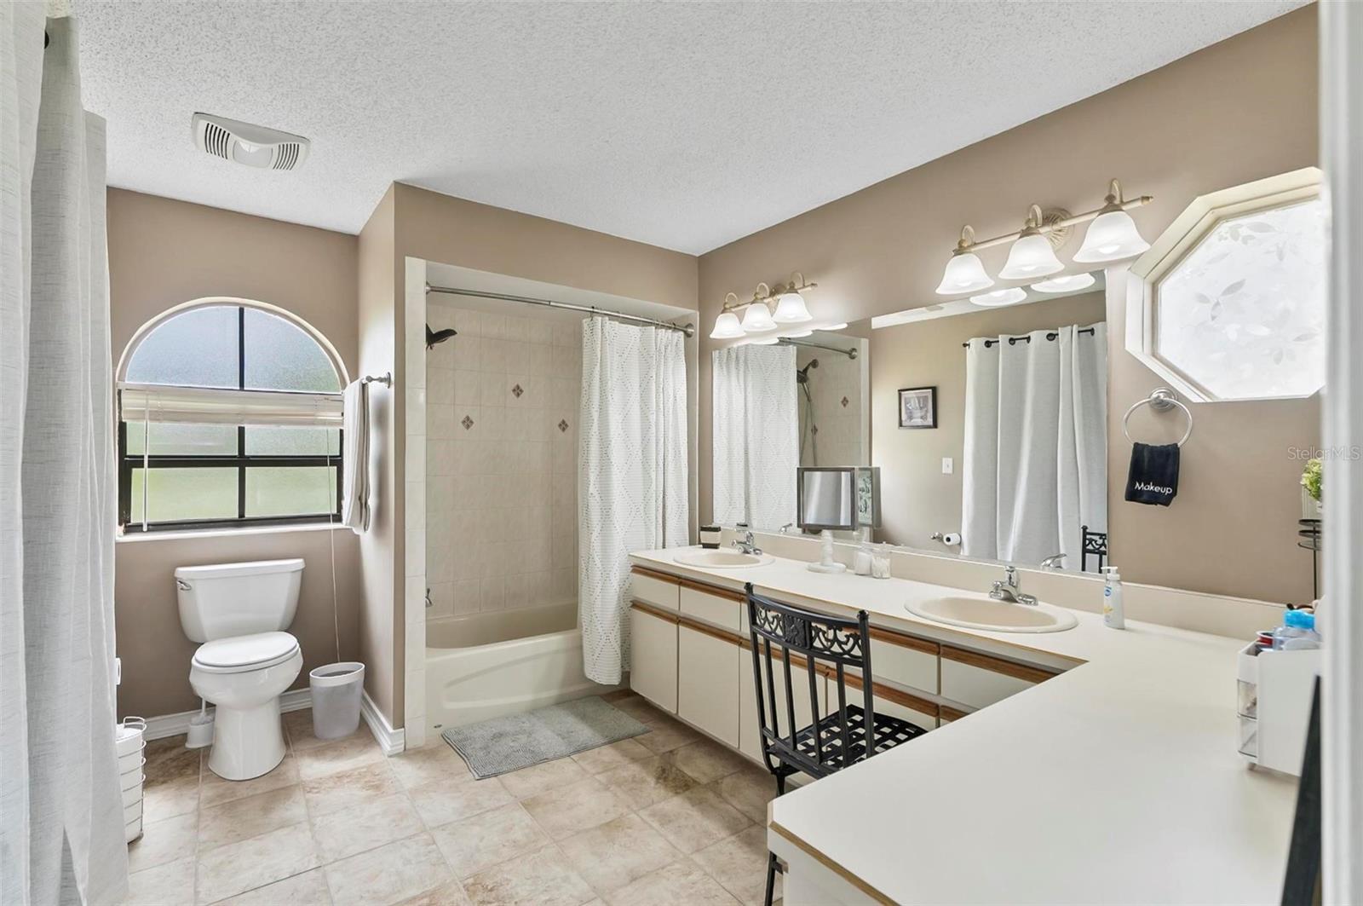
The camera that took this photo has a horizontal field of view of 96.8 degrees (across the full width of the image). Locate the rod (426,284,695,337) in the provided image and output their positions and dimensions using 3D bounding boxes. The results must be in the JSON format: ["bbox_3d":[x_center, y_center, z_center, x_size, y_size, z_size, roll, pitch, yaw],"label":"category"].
[{"bbox_3d":[-0.532,-0.739,3.149,1.545,0.072,0.072,0,0,-38],"label":"rod"}]

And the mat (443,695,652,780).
[{"bbox_3d":[-0.613,1.264,2.761,0.785,0.022,0.510,0,0,-35],"label":"mat"}]

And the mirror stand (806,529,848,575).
[{"bbox_3d":[0.649,0.437,2.707,0.180,0.175,0.180,0,0,0],"label":"mirror stand"}]

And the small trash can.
[{"bbox_3d":[-1.572,1.138,2.771,0.218,0.275,0.210,0,0,-38],"label":"small trash can"}]

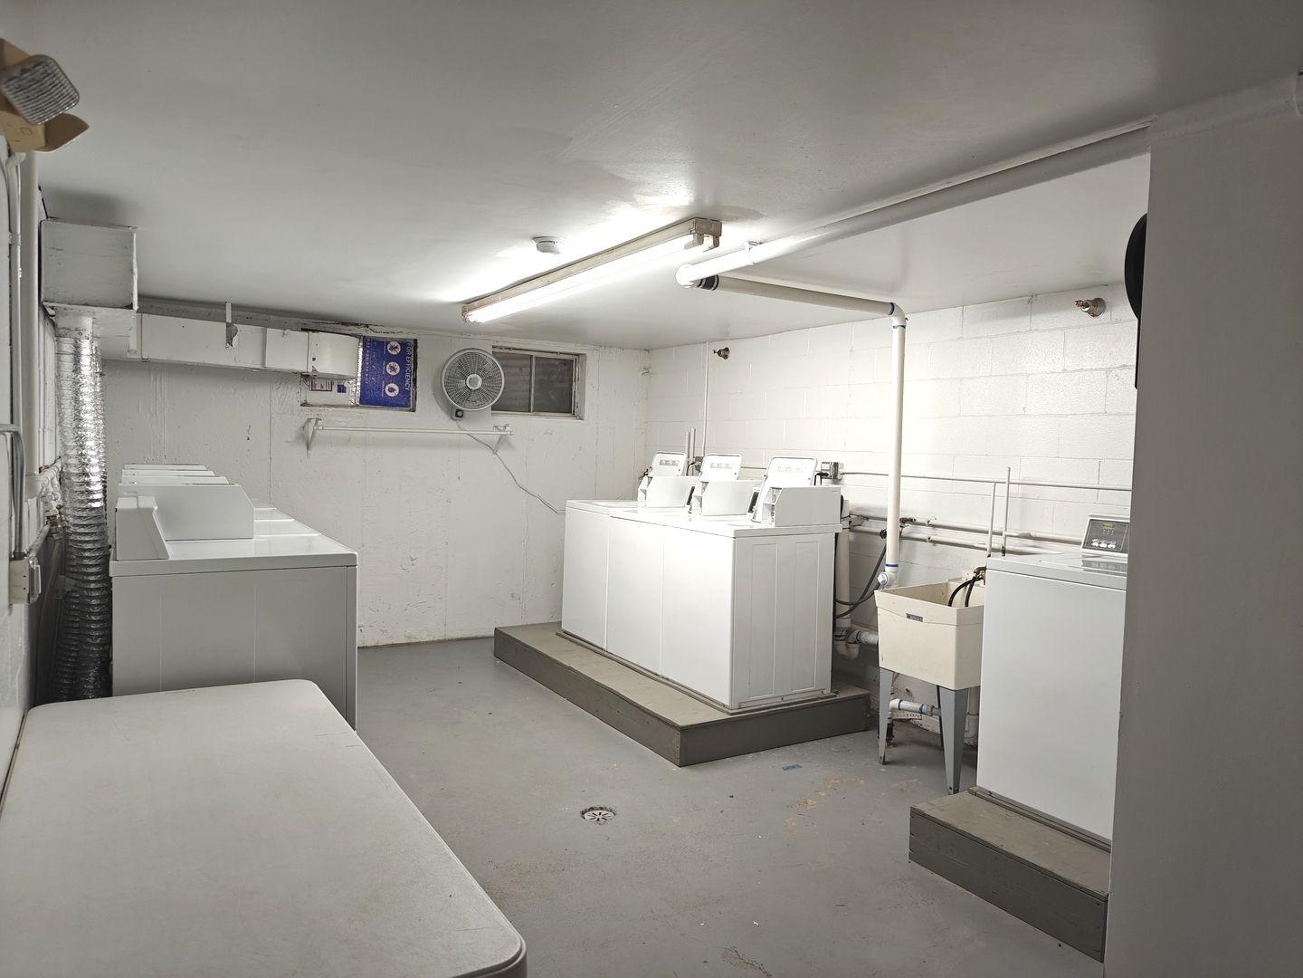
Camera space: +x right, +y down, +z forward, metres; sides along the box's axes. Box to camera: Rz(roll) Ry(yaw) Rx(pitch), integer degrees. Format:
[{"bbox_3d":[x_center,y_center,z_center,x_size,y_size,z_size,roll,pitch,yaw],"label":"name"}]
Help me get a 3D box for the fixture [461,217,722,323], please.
[{"bbox_3d":[-0.430,-0.952,4.062,0.120,0.107,2.460,-1,4,-31],"label":"fixture"}]

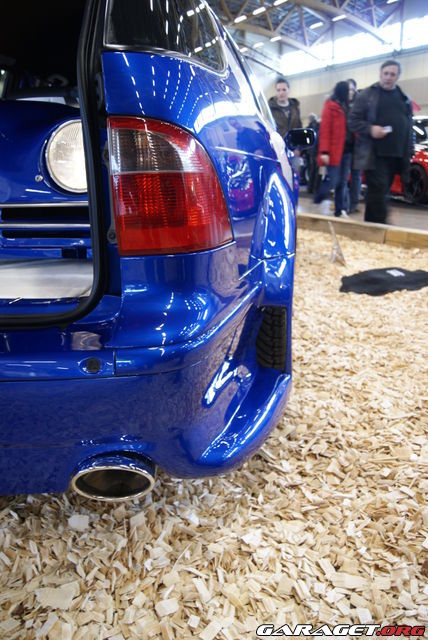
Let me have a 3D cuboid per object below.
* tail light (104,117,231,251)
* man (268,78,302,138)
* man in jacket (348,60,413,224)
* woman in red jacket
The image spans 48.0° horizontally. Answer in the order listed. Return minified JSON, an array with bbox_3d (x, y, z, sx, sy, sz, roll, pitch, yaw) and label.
[{"bbox_3d":[-0.081,-0.263,0.930,0.205,0.250,0.140,1,20,9],"label":"tail light"},{"bbox_3d":[0.977,-2.334,6.616,0.500,1.770,0.320,-3,20,0],"label":"man"},{"bbox_3d":[1.855,-1.913,5.347,0.580,1.750,0.400,-11,21,-23],"label":"man in jacket"},{"bbox_3d":[1.544,-2.152,6.212,0.500,1.650,0.460,5,21,21],"label":"woman in red jacket"}]

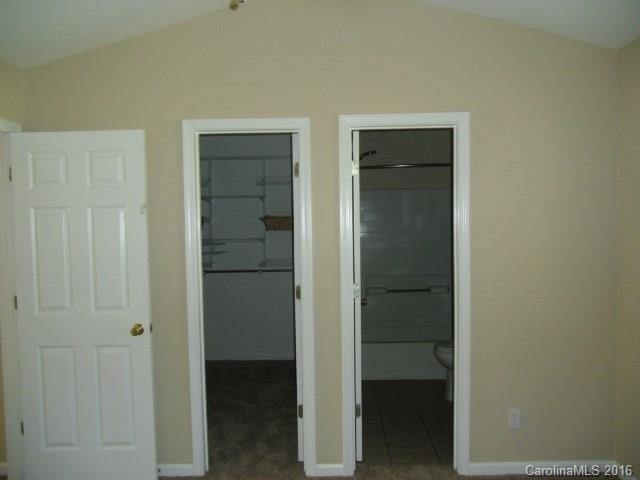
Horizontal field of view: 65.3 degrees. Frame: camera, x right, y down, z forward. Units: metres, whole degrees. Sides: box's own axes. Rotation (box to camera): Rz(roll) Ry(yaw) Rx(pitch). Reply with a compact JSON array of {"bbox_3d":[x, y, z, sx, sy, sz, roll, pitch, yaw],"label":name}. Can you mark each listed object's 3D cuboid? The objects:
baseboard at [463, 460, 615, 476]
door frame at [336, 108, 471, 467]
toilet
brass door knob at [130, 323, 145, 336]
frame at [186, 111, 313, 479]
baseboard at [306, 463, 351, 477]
[{"bbox_3d":[1.326,1.364,2.976,0.866,0.081,0.016,-1,3,1],"label":"baseboard"},{"bbox_3d":[0.501,0.340,3.002,0.754,2.149,0.140,-1,3,1],"label":"door frame"},{"bbox_3d":[1.303,0.968,4.185,0.700,0.740,0.420,-1,3,1],"label":"toilet"},{"bbox_3d":[-1.033,0.509,2.828,0.065,0.065,0.065,-1,3,1],"label":"brass door knob"},{"bbox_3d":[-0.412,0.359,3.021,0.746,2.138,0.140,-1,3,1],"label":"frame"},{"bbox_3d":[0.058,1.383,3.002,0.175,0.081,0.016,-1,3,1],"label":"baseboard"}]

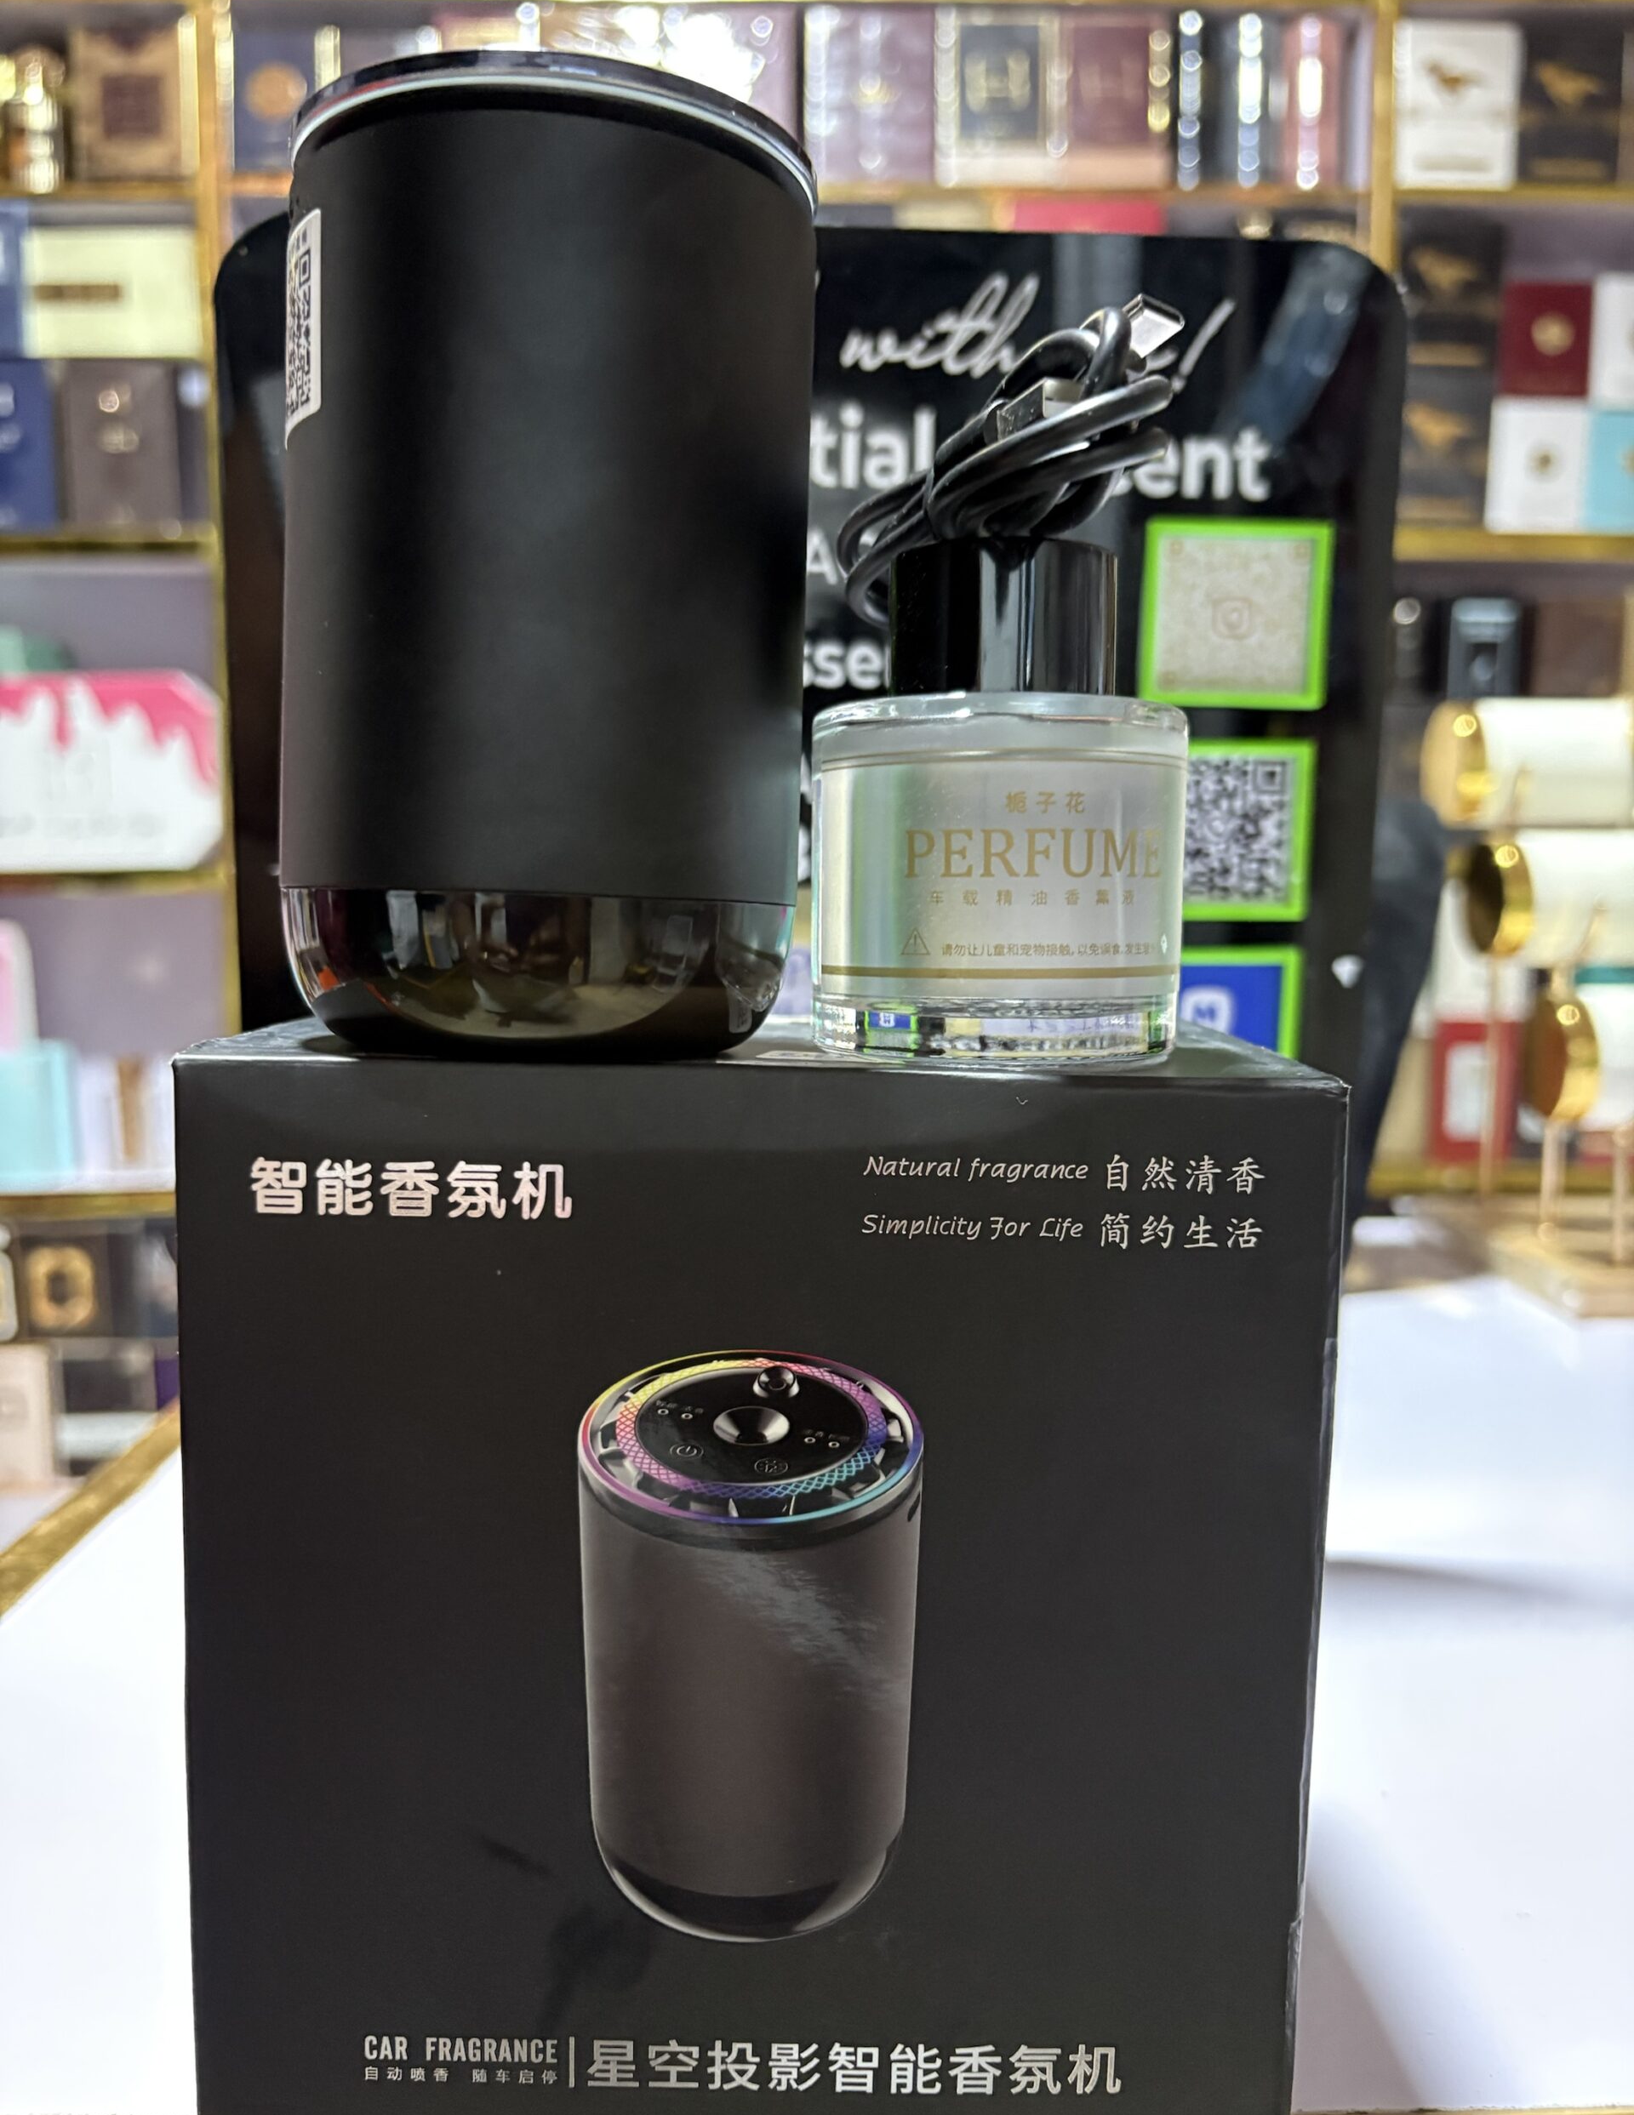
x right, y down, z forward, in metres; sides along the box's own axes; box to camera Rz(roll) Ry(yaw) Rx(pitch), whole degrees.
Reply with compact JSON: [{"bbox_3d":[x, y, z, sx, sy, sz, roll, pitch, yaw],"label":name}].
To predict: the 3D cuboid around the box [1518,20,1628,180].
[{"bbox_3d":[0.591,-0.750,1.307,0.081,0.122,0.050,0,4,-1],"label":"box"}]

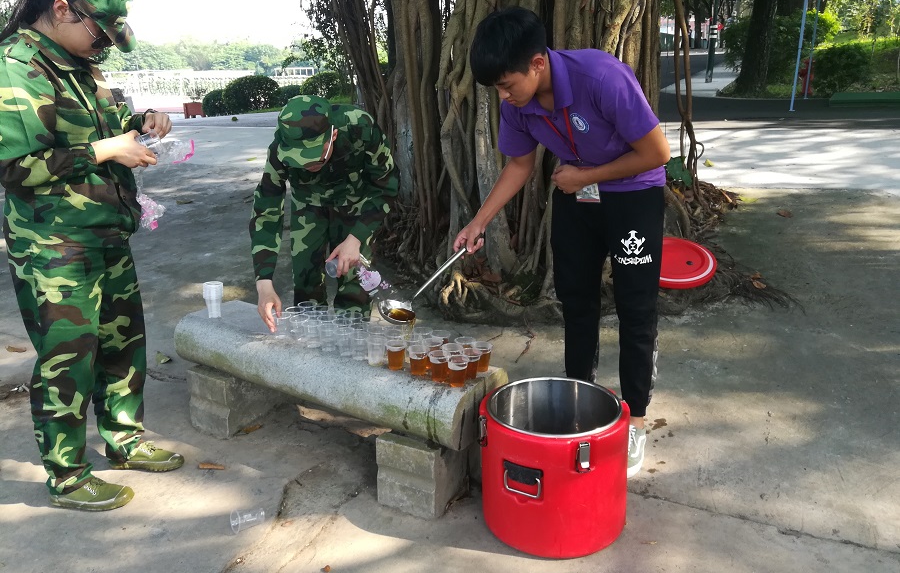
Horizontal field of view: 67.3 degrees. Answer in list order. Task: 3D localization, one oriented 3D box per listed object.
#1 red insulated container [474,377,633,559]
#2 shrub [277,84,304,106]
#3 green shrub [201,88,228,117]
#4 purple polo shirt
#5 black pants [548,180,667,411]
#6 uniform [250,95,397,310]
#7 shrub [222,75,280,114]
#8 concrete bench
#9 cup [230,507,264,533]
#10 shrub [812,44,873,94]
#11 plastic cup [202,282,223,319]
[{"bbox_3d":[0.311,0.520,2.038,0.441,0.392,0.441,-1,17,0],"label":"red insulated container"},{"bbox_3d":[-4.898,-5.792,20.500,1.250,0.900,1.200,-1,17,0],"label":"shrub"},{"bbox_3d":[-6.418,-5.035,18.500,1.000,0.850,1.000,-1,17,0],"label":"green shrub"},{"bbox_3d":[0.399,-0.475,1.997,0.461,0.441,0.402,9,20,29],"label":"purple polo shirt"},{"bbox_3d":[0.522,0.080,2.283,0.363,0.902,0.284,8,19,26],"label":"black pants"},{"bbox_3d":[-0.459,-0.150,2.684,0.549,1.176,0.539,3,18,11],"label":"uniform"},{"bbox_3d":[-5.579,-5.396,19.000,1.600,1.050,1.400,-1,17,0],"label":"shrub"},{"bbox_3d":[-0.462,0.392,2.493,1.352,0.392,0.372,10,20,32],"label":"concrete bench"},{"bbox_3d":[-0.608,0.705,2.051,0.085,0.076,0.076,-3,16,-28],"label":"cup"},{"bbox_3d":[9.023,-5.021,15.500,1.300,1.150,1.150,-1,17,0],"label":"shrub"},{"bbox_3d":[-0.953,0.054,2.706,0.077,0.144,0.077,-1,17,0],"label":"plastic cup"}]

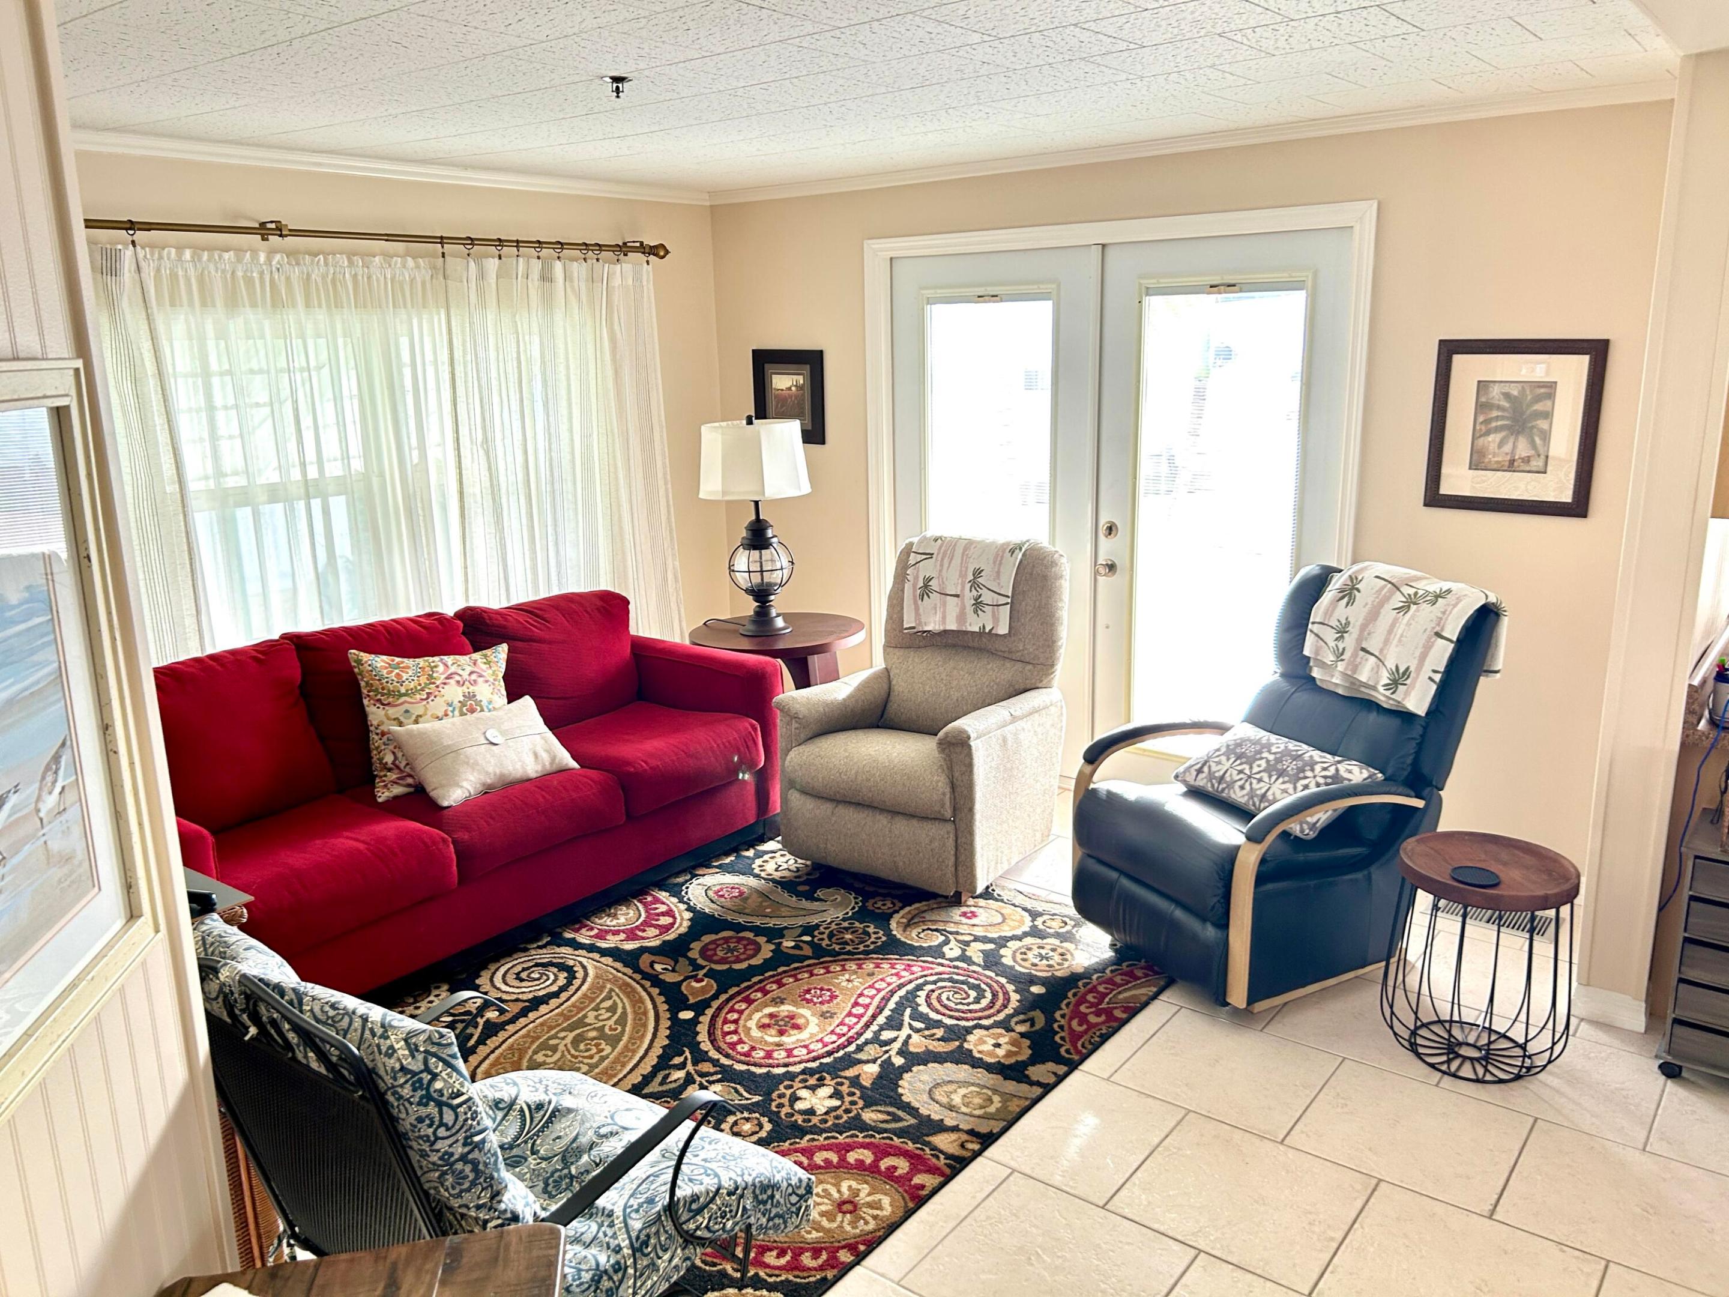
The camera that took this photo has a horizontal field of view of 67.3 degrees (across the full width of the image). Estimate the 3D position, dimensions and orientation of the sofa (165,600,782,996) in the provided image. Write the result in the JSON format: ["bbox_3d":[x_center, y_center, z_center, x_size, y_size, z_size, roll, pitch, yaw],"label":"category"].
[{"bbox_3d":[-1.346,0.411,4.138,0.950,0.910,2.180,10,18,39],"label":"sofa"}]

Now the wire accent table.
[{"bbox_3d":[1.530,0.771,3.232,0.440,0.510,0.440,9,17,37],"label":"wire accent table"}]

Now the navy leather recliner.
[{"bbox_3d":[1.278,0.340,3.908,1.060,1.040,0.790,-8,15,-27],"label":"navy leather recliner"}]

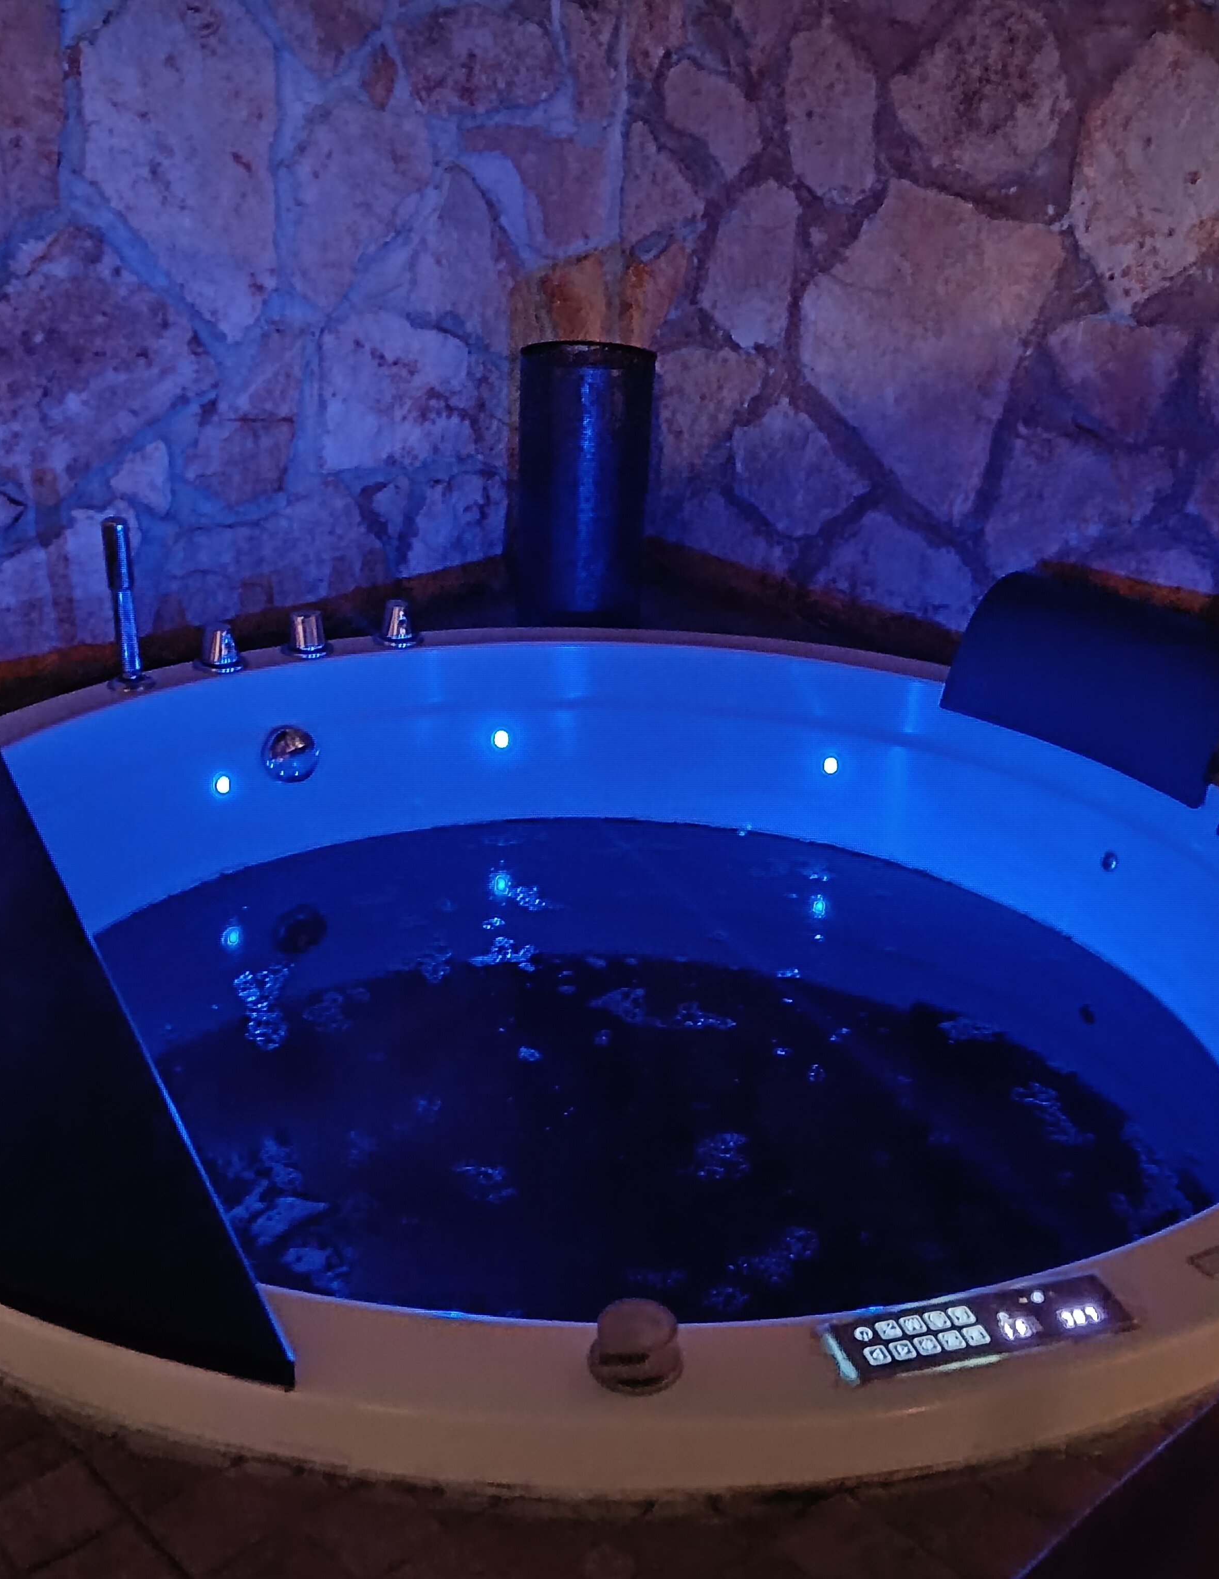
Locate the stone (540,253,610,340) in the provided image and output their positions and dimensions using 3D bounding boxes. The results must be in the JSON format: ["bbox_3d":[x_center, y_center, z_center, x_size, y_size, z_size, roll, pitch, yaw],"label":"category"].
[{"bbox_3d":[-0.085,-0.874,2.997,0.090,0.204,0.184,20,28,39],"label":"stone"}]

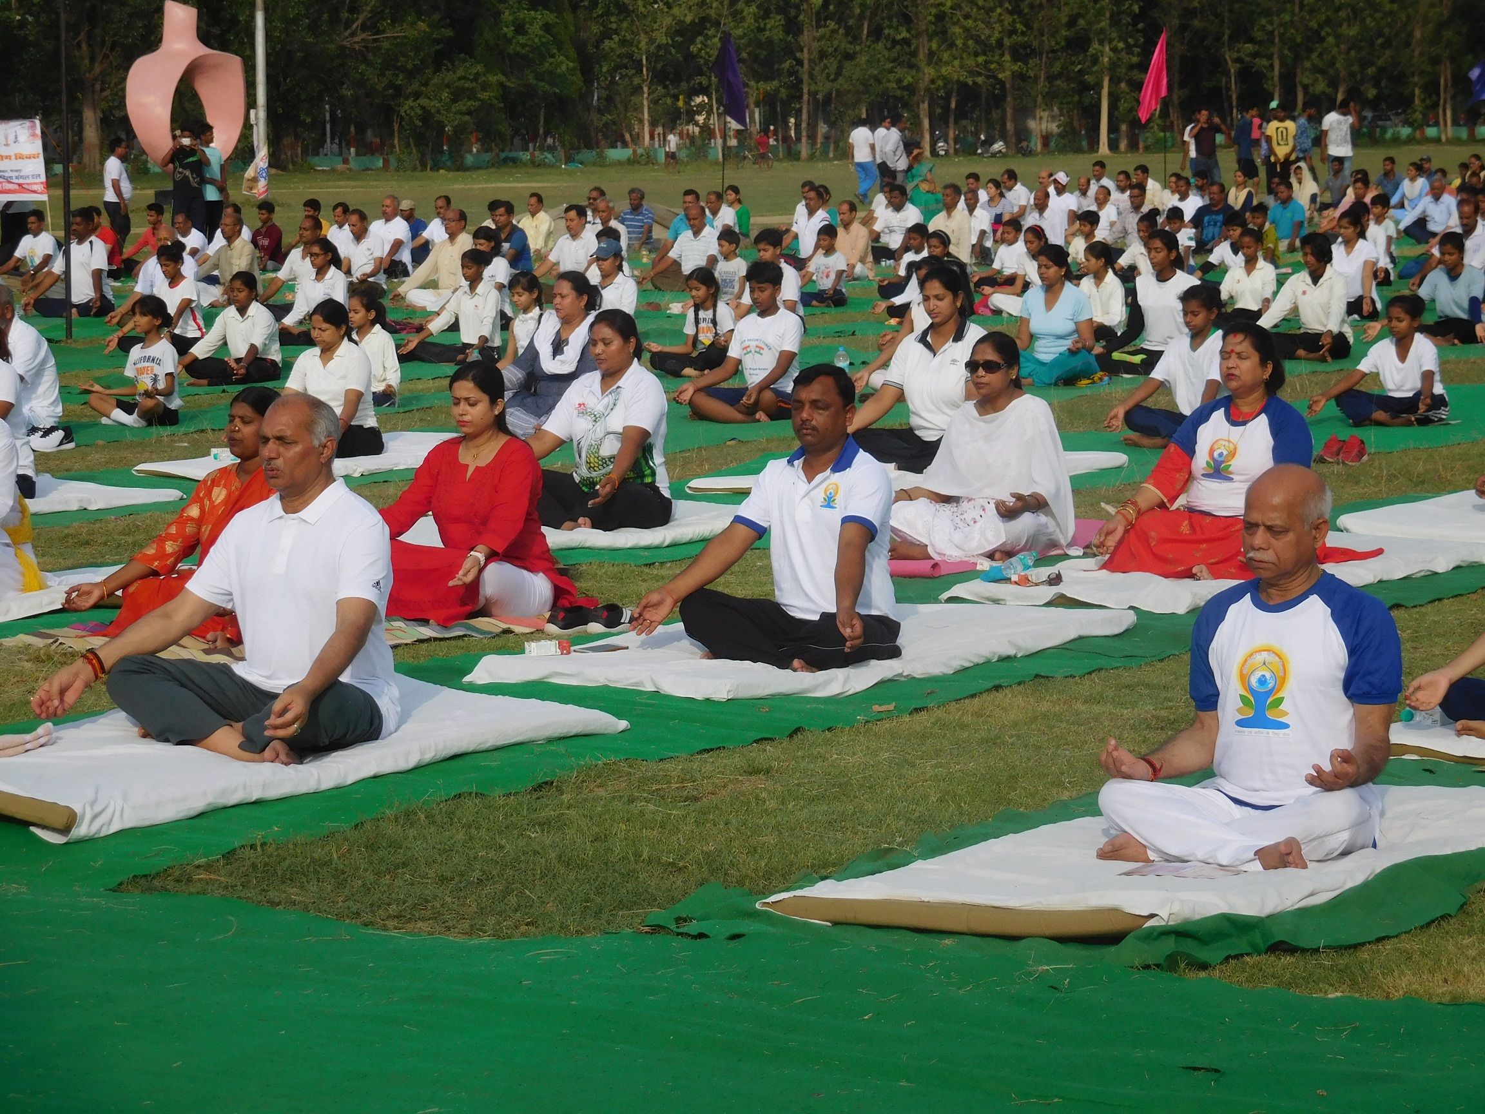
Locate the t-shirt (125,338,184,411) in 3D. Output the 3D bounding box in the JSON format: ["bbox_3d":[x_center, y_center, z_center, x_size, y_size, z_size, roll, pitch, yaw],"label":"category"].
[{"bbox_3d":[-2.978,-0.926,21.700,0.310,0.360,0.220,4,7,35],"label":"t-shirt"}]

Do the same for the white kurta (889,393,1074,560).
[{"bbox_3d":[0.898,-0.296,16.000,0.640,0.610,0.520,2,6,25],"label":"white kurta"}]

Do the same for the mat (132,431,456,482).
[{"bbox_3d":[-1.940,-0.479,20.390,0.940,0.070,1.820,3,7,36],"label":"mat"}]

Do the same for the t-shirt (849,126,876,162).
[{"bbox_3d":[2.312,-7.980,83.000,0.470,0.700,0.290,1,6,18],"label":"t-shirt"}]

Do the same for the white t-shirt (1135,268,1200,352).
[{"bbox_3d":[2.676,-1.544,27.000,0.430,0.520,0.280,3,7,30],"label":"white t-shirt"}]

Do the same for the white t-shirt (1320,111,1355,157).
[{"bbox_3d":[9.582,-6.802,69.000,0.500,0.720,0.290,-4,6,-25],"label":"white t-shirt"}]

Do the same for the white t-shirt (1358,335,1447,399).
[{"bbox_3d":[3.287,-0.957,21.400,0.400,0.320,0.270,3,7,32],"label":"white t-shirt"}]

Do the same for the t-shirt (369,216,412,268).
[{"bbox_3d":[-3.753,-3.338,45.800,0.480,0.580,0.340,4,7,38],"label":"t-shirt"}]

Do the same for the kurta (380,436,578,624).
[{"bbox_3d":[-0.800,-0.092,13.100,0.620,0.550,0.540,4,7,35],"label":"kurta"}]

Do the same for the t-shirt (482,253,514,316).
[{"bbox_3d":[-2.057,-2.179,34.500,0.430,0.510,0.270,3,7,35],"label":"t-shirt"}]

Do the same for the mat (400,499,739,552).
[{"bbox_3d":[-0.637,-0.138,16.782,0.950,0.070,1.850,3,7,38],"label":"mat"}]

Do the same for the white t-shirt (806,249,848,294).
[{"bbox_3d":[0.755,-2.533,38.000,0.350,0.400,0.210,3,7,32],"label":"white t-shirt"}]

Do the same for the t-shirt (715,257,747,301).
[{"bbox_3d":[-0.095,-2.257,35.000,0.290,0.380,0.190,2,6,25],"label":"t-shirt"}]

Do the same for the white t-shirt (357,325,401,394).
[{"bbox_3d":[-2.067,-1.107,24.000,0.350,0.420,0.250,4,7,35],"label":"white t-shirt"}]

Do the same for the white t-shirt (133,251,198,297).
[{"bbox_3d":[-4.458,-2.130,33.200,0.520,0.490,0.340,4,7,35],"label":"white t-shirt"}]

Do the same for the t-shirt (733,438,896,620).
[{"bbox_3d":[0.215,-0.081,12.700,0.440,0.530,0.260,3,7,32],"label":"t-shirt"}]

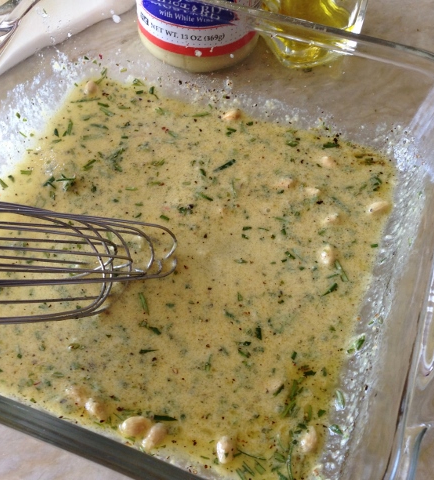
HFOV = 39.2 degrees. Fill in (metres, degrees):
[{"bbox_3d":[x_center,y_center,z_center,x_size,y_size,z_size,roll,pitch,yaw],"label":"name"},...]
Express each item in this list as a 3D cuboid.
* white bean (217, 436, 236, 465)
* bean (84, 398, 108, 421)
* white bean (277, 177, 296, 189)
[{"bbox_3d":[0.003,0.077,0.224,0.007,0.006,0.011,5,54,4],"label":"white bean"},{"bbox_3d":[-0.046,0.064,0.230,0.008,0.007,0.012,-37,63,-23],"label":"bean"},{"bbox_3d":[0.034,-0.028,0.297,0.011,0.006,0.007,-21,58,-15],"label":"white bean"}]

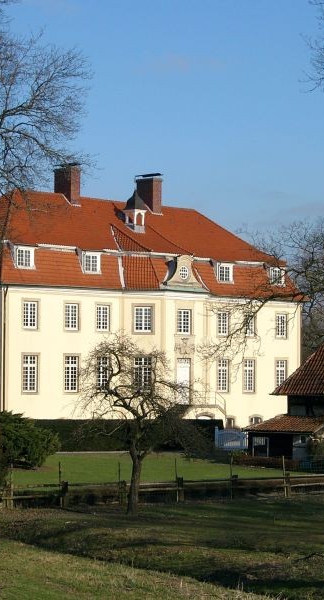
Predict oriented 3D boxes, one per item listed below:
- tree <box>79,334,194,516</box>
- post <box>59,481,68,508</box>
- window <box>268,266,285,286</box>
[{"bbox_3d":[-0.640,3.148,40.000,2.900,4.500,2.800,0,-3,0],"label":"tree"},{"bbox_3d":[-2.668,5.269,43.200,0.200,0.760,0.190,2,-4,-31],"label":"post"},{"bbox_3d":[8.488,-1.791,123.390,1.500,1.550,0.900,3,-5,-44],"label":"window"}]

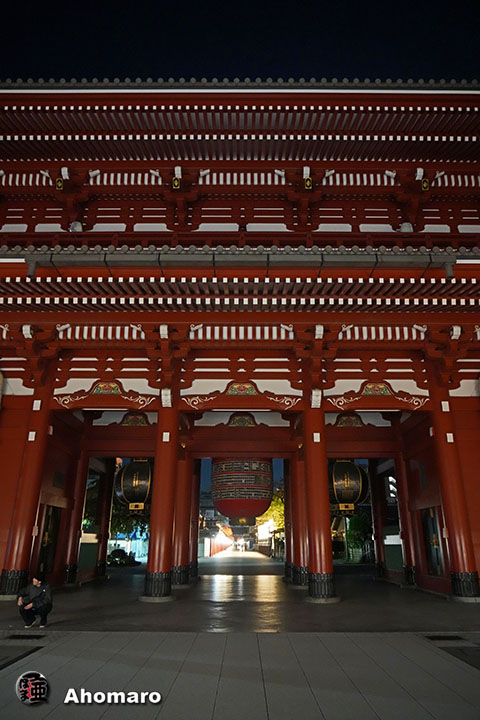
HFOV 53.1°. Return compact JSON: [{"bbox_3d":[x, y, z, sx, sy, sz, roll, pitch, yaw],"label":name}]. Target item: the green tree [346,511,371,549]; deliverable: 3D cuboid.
[{"bbox_3d":[10.075,14.660,40.366,2.400,3.600,2.400,0,-21,0],"label":"green tree"}]

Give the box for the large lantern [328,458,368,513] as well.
[{"bbox_3d":[4.430,5.401,20.855,2.250,2.750,2.100,0,-21,0],"label":"large lantern"}]

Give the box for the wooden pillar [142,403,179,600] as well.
[{"bbox_3d":[-2.282,4.022,14.434,0.740,5.750,0.740,0,-21,0],"label":"wooden pillar"}]

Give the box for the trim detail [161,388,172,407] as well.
[{"bbox_3d":[-2.304,1.221,15.153,0.290,0.560,0.250,0,-21,0],"label":"trim detail"}]

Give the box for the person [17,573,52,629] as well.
[{"bbox_3d":[-3.883,4.545,9.110,0.560,0.920,0.600,-8,-23,20],"label":"person"}]

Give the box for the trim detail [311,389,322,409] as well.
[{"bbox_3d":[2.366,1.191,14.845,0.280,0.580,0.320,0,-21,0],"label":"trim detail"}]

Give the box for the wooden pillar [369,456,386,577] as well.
[{"bbox_3d":[6.497,7.320,22.267,0.720,5.350,0.720,0,-21,0],"label":"wooden pillar"}]

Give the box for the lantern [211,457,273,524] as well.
[{"bbox_3d":[0.093,5.299,20.922,2.680,3.650,2.680,0,-21,0],"label":"lantern"}]

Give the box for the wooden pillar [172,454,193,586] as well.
[{"bbox_3d":[-2.265,5.985,18.323,0.730,4.900,0.730,0,-21,0],"label":"wooden pillar"}]

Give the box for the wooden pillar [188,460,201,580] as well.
[{"bbox_3d":[-2.245,7.316,22.310,0.720,5.300,0.720,0,-21,0],"label":"wooden pillar"}]

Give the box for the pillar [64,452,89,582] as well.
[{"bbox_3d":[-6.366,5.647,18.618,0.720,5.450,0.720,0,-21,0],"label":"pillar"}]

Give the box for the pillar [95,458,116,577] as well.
[{"bbox_3d":[-6.340,6.987,22.531,0.720,5.750,0.720,0,-21,0],"label":"pillar"}]

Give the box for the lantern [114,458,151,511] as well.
[{"bbox_3d":[-4.304,5.383,20.919,2.250,2.750,2.100,0,-21,0],"label":"lantern"}]

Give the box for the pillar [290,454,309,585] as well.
[{"bbox_3d":[2.354,6.000,18.296,0.730,4.900,0.730,0,-21,0],"label":"pillar"}]

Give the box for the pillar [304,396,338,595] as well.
[{"bbox_3d":[2.338,4.013,14.416,0.740,5.800,0.740,0,-21,0],"label":"pillar"}]

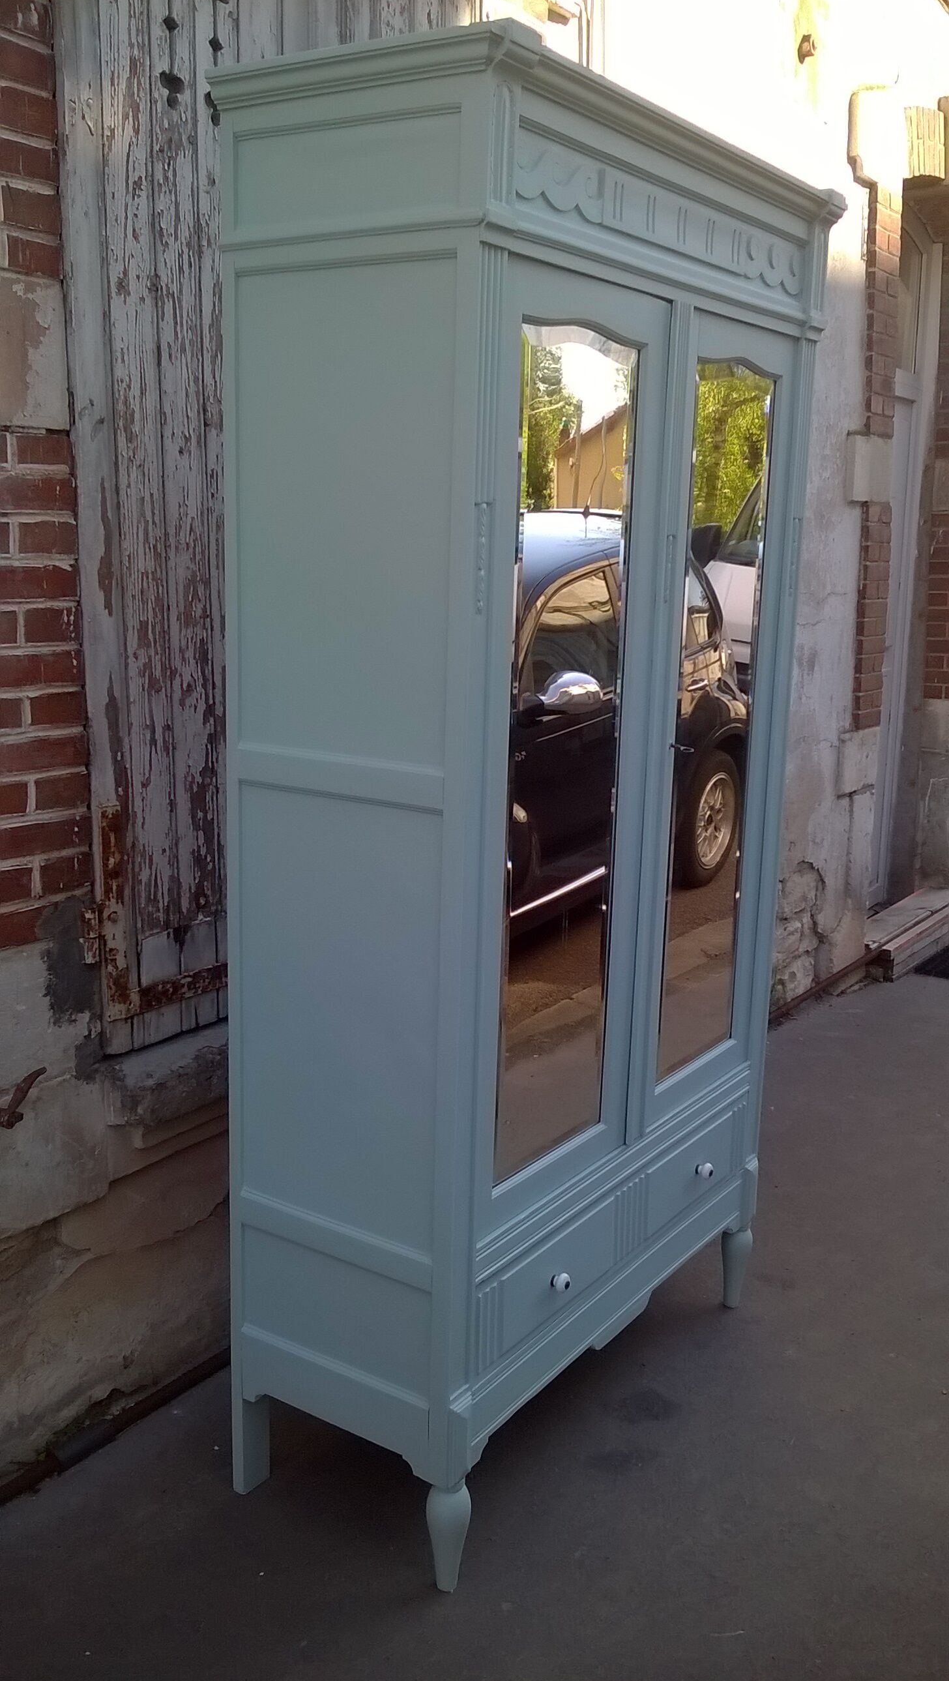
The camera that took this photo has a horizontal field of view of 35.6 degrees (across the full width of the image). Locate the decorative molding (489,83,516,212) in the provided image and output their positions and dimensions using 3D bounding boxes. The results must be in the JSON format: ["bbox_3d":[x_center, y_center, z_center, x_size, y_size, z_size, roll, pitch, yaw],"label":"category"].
[{"bbox_3d":[0.032,-0.845,1.794,0.015,0.142,0.056,10,15,33],"label":"decorative molding"}]

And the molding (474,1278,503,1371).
[{"bbox_3d":[0.018,0.722,2.195,0.013,0.129,0.063,10,15,33],"label":"molding"}]

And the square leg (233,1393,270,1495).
[{"bbox_3d":[-0.366,0.978,2.429,0.026,0.176,0.064,10,15,33],"label":"square leg"}]

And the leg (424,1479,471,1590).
[{"bbox_3d":[-0.038,1.031,2.204,0.068,0.187,0.068,2,12,0],"label":"leg"}]

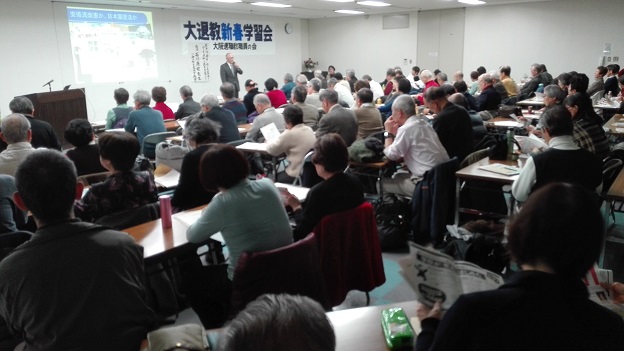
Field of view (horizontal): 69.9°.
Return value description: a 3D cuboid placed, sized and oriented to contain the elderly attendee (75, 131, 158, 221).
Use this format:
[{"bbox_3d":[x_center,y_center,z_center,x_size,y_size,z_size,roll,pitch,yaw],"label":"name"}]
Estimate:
[{"bbox_3d":[-1.185,0.316,2.715,0.720,1.200,0.460,12,20,41],"label":"elderly attendee"}]

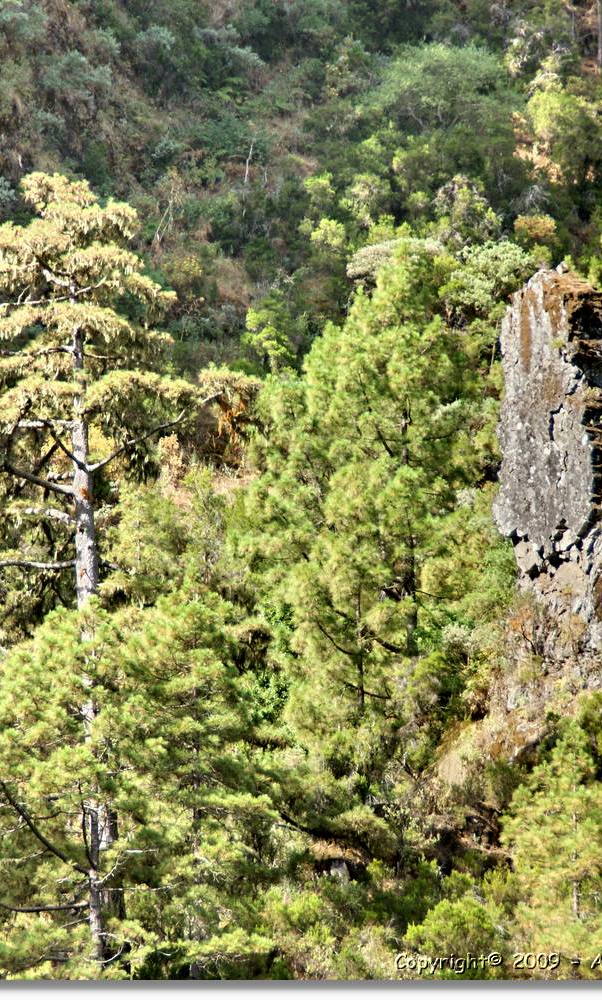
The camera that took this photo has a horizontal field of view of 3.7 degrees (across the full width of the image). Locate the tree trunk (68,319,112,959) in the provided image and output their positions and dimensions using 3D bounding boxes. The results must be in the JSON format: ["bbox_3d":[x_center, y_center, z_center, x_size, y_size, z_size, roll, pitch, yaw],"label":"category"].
[{"bbox_3d":[-5.595,3.845,250.000,0.950,17.100,0.950,-2,0,0],"label":"tree trunk"}]

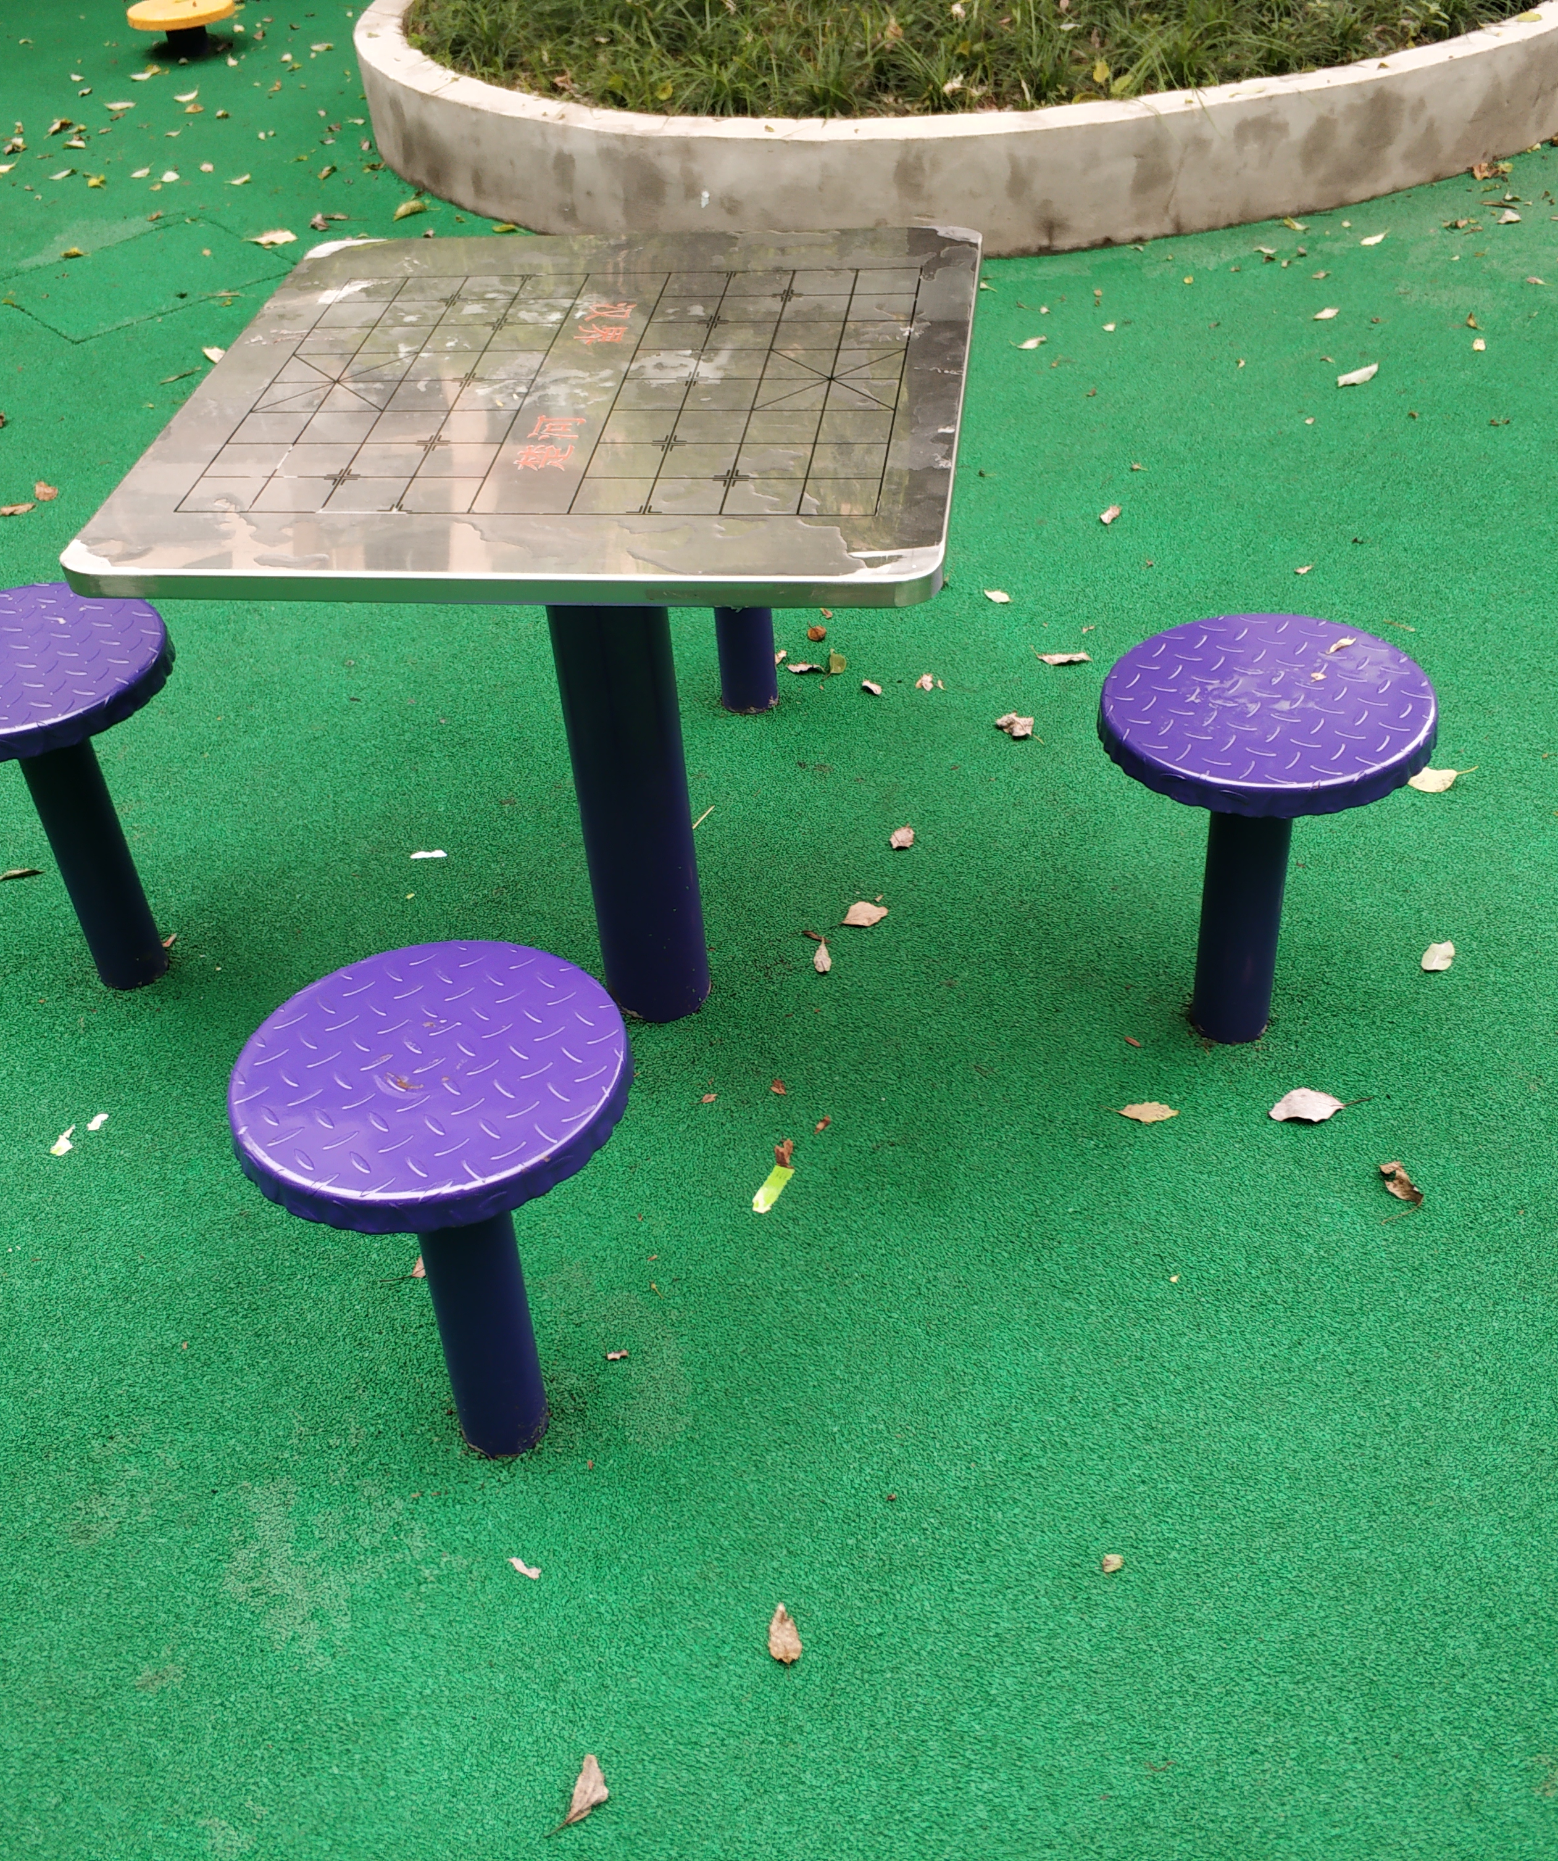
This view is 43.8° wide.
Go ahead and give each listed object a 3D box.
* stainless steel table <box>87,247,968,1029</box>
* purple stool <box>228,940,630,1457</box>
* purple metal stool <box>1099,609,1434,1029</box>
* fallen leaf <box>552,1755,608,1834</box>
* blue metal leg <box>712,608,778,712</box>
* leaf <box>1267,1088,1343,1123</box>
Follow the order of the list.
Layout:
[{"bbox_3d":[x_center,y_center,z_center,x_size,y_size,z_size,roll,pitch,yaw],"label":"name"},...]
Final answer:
[{"bbox_3d":[-0.160,-0.213,1.977,0.699,0.736,0.693,2,41,8],"label":"stainless steel table"},{"bbox_3d":[-0.254,0.276,1.617,0.310,0.434,0.310,-5,40,0],"label":"purple stool"},{"bbox_3d":[0.476,-0.062,1.965,0.310,0.427,0.310,-5,40,0],"label":"purple metal stool"},{"bbox_3d":[-0.146,0.668,1.494,0.030,0.014,0.064,13,43,19],"label":"fallen leaf"},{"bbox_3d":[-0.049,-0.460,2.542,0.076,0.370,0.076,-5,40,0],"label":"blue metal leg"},{"bbox_3d":[0.545,0.181,2.002,0.079,0.016,0.045,-7,40,-3],"label":"leaf"}]

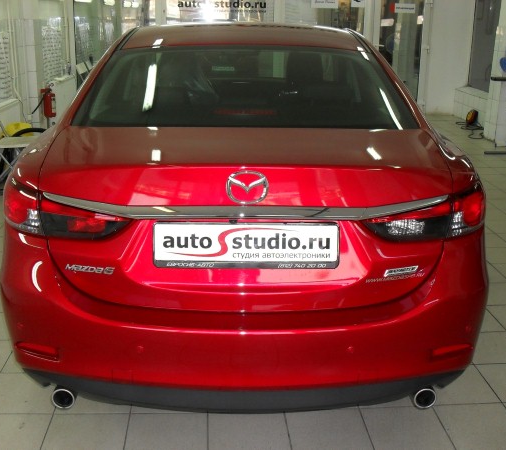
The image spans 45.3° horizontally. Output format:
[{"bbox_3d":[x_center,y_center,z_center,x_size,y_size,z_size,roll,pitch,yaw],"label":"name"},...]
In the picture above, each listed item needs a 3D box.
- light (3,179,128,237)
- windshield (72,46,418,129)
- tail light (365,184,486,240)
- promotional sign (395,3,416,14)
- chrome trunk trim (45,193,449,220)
[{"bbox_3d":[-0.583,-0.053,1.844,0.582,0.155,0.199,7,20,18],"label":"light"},{"bbox_3d":[-0.022,-0.525,2.340,1.250,0.140,0.700,1,38,-1],"label":"windshield"},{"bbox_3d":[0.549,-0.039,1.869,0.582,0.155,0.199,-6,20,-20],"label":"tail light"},{"bbox_3d":[2.445,-3.467,9.728,0.321,0.165,0.020,0,19,-4],"label":"promotional sign"},{"bbox_3d":[-0.014,-0.058,1.715,1.205,0.058,0.170,1,19,-1],"label":"chrome trunk trim"}]

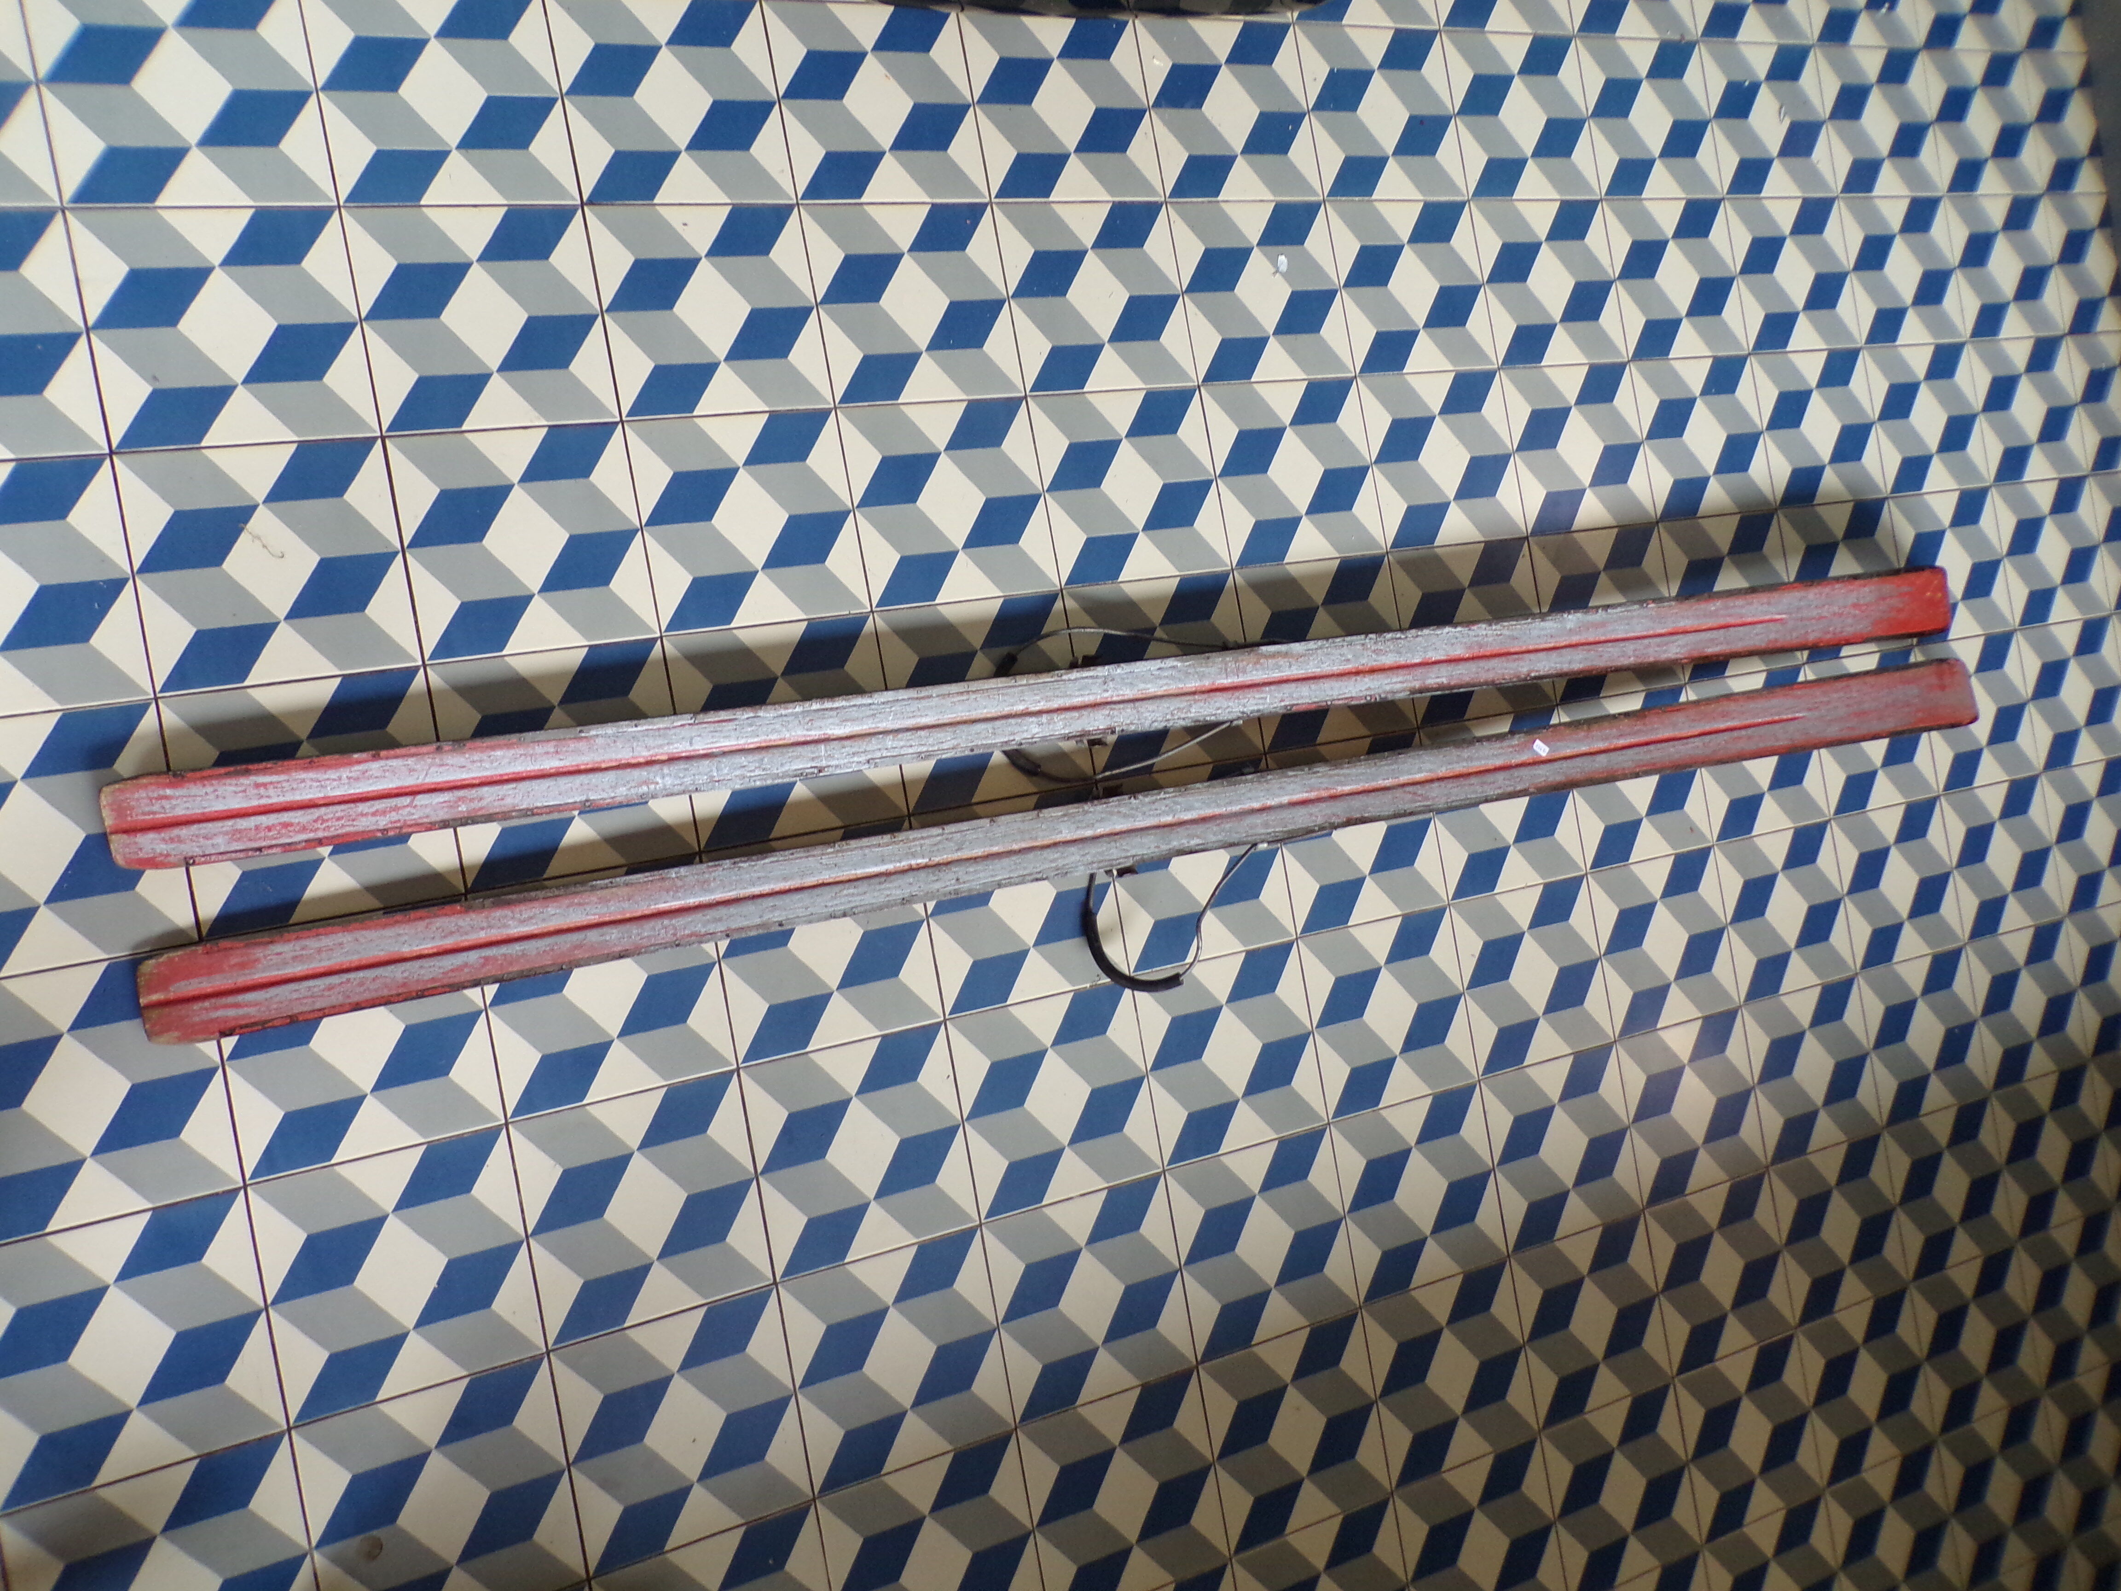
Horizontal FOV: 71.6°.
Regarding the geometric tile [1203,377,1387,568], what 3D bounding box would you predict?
[{"bbox_3d":[0.256,-0.353,1.611,0.200,0.010,0.200,-10,90,-22],"label":"geometric tile"}]

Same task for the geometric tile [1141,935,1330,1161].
[{"bbox_3d":[0.180,0.267,1.538,0.198,0.012,0.198,-10,90,-22],"label":"geometric tile"}]

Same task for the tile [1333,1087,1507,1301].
[{"bbox_3d":[0.393,0.434,1.613,0.200,0.012,0.200,-10,90,-22],"label":"tile"}]

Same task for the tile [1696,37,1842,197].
[{"bbox_3d":[0.918,-0.875,1.913,0.199,0.012,0.199,-10,90,-22],"label":"tile"}]

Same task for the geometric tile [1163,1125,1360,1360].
[{"bbox_3d":[0.210,0.467,1.538,0.199,0.012,0.199,-10,90,-22],"label":"geometric tile"}]

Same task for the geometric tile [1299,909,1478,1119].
[{"bbox_3d":[0.359,0.238,1.612,0.200,0.010,0.200,-10,90,-22],"label":"geometric tile"}]

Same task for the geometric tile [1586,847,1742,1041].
[{"bbox_3d":[0.722,0.173,1.764,0.200,0.015,0.200,-10,90,-22],"label":"geometric tile"}]

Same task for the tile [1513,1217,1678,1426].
[{"bbox_3d":[0.609,0.599,1.689,0.200,0.015,0.200,-10,90,-22],"label":"tile"}]

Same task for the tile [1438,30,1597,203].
[{"bbox_3d":[0.544,-0.807,1.759,0.198,0.012,0.198,-10,90,-22],"label":"tile"}]

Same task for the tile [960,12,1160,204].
[{"bbox_3d":[0.005,-0.716,1.535,0.200,0.012,0.200,-10,90,-22],"label":"tile"}]

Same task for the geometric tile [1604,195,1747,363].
[{"bbox_3d":[0.769,-0.646,1.838,0.199,0.012,0.199,-10,90,-22],"label":"geometric tile"}]

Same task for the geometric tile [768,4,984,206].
[{"bbox_3d":[-0.178,-0.684,1.462,0.199,0.012,0.199,-10,90,-22],"label":"geometric tile"}]

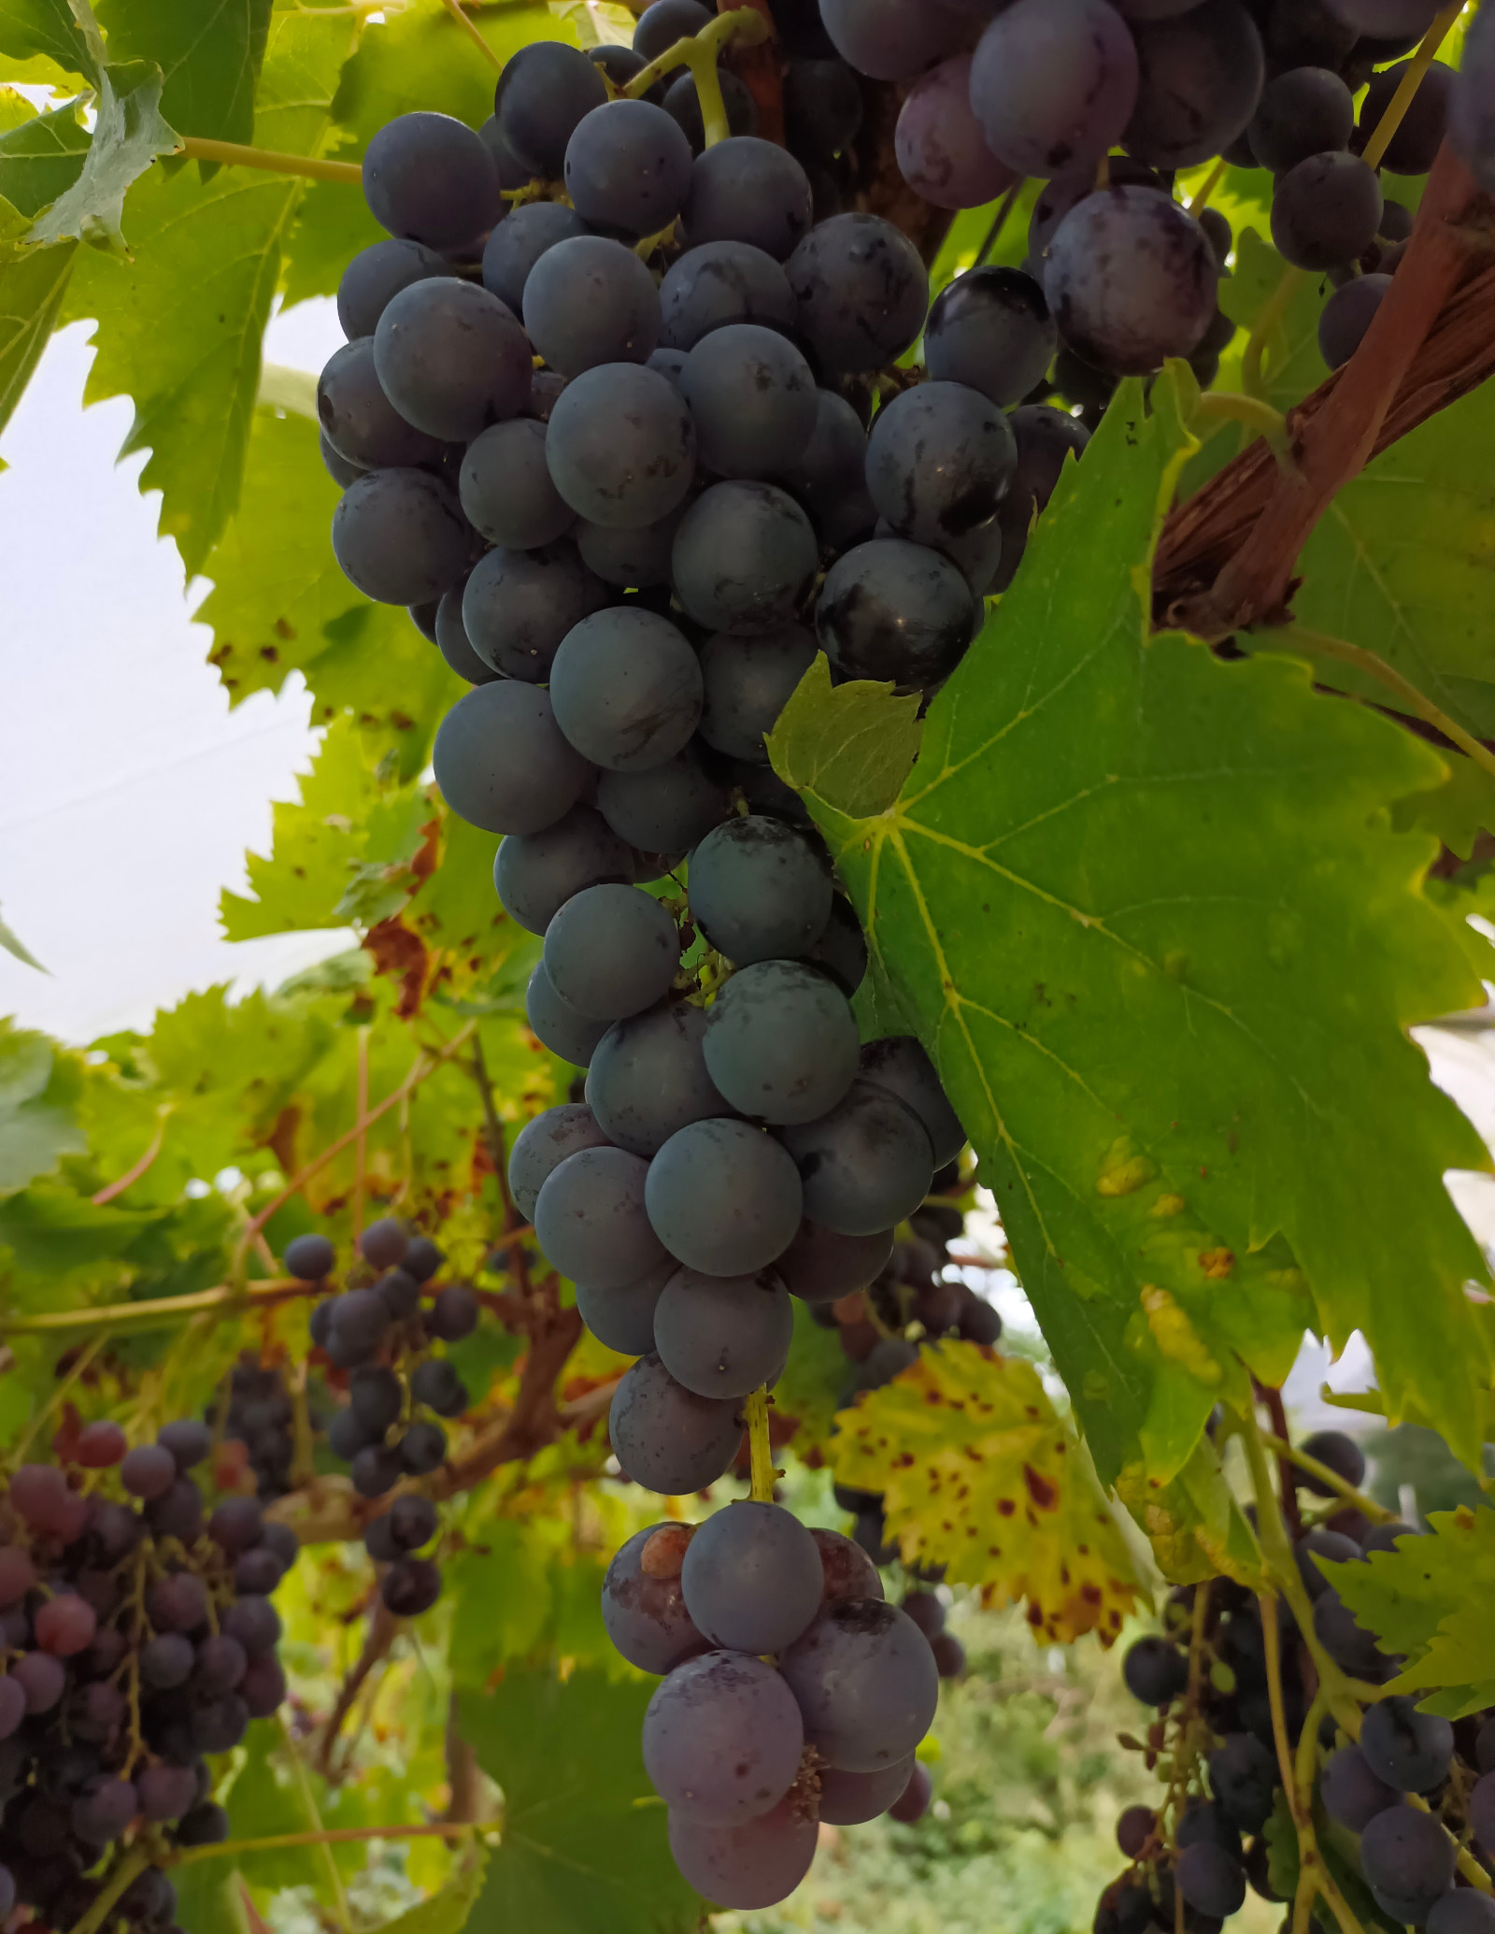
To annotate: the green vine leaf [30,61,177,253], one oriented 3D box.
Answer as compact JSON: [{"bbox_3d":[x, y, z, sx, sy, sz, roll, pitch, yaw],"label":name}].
[{"bbox_3d":[-0.118,-0.149,0.265,0.029,0.034,0.017,7,-17,-23],"label":"green vine leaf"}]

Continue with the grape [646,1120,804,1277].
[{"bbox_3d":[-0.003,0.031,0.196,0.021,0.022,0.021,0,-18,0],"label":"grape"}]

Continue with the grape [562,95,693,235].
[{"bbox_3d":[-0.019,-0.129,0.232,0.021,0.021,0.021,0,-16,0],"label":"grape"}]

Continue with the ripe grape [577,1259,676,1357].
[{"bbox_3d":[-0.016,0.049,0.216,0.020,0.020,0.020,0,-18,0],"label":"ripe grape"}]

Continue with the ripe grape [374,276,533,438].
[{"bbox_3d":[-0.041,-0.084,0.199,0.022,0.022,0.022,0,-18,0],"label":"ripe grape"}]

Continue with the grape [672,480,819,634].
[{"bbox_3d":[0.000,-0.060,0.212,0.021,0.022,0.021,0,-18,0],"label":"grape"}]

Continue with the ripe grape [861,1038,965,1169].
[{"bbox_3d":[0.021,0.021,0.210,0.021,0.022,0.021,0,-18,0],"label":"ripe grape"}]

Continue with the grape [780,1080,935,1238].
[{"bbox_3d":[0.015,0.026,0.199,0.021,0.022,0.021,0,-16,0],"label":"grape"}]

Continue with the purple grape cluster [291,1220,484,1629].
[{"bbox_3d":[-0.122,0.154,0.489,0.062,0.129,0.058,5,-15,-13],"label":"purple grape cluster"}]

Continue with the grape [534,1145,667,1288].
[{"bbox_3d":[-0.019,0.034,0.196,0.019,0.019,0.019,3,-15,-5],"label":"grape"}]

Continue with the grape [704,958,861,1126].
[{"bbox_3d":[0.005,0.010,0.195,0.021,0.022,0.021,0,-16,0],"label":"grape"}]

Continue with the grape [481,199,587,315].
[{"bbox_3d":[-0.030,-0.103,0.212,0.018,0.019,0.018,4,-15,-10],"label":"grape"}]

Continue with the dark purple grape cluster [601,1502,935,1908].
[{"bbox_3d":[0.002,0.107,0.208,0.048,0.056,0.051,0,-18,0],"label":"dark purple grape cluster"}]

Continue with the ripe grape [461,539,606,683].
[{"bbox_3d":[-0.032,-0.053,0.215,0.021,0.021,0.021,0,-16,0],"label":"ripe grape"}]

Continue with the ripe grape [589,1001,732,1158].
[{"bbox_3d":[-0.013,0.016,0.207,0.021,0.021,0.021,0,-18,0],"label":"ripe grape"}]

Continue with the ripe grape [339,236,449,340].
[{"bbox_3d":[-0.051,-0.098,0.211,0.018,0.018,0.018,5,-15,-16],"label":"ripe grape"}]

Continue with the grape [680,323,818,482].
[{"bbox_3d":[0.001,-0.086,0.218,0.021,0.022,0.021,0,-18,0],"label":"grape"}]

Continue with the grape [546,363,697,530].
[{"bbox_3d":[-0.017,-0.070,0.194,0.020,0.021,0.020,3,-15,-6],"label":"grape"}]

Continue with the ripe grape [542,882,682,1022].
[{"bbox_3d":[-0.019,-0.002,0.201,0.019,0.019,0.019,3,-15,-5],"label":"ripe grape"}]

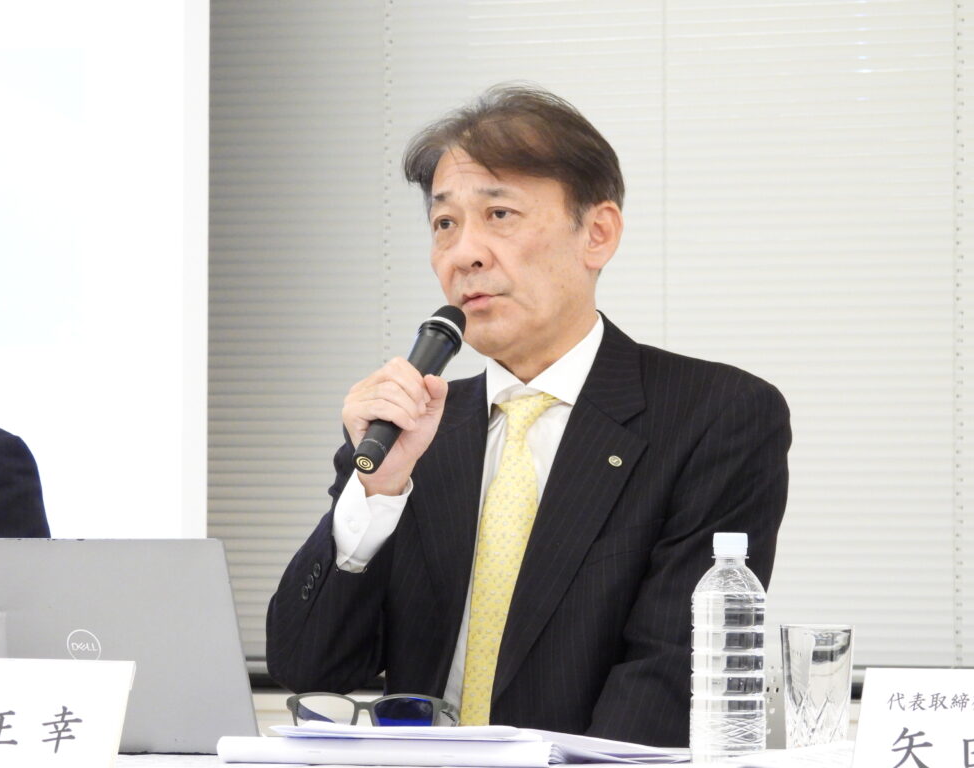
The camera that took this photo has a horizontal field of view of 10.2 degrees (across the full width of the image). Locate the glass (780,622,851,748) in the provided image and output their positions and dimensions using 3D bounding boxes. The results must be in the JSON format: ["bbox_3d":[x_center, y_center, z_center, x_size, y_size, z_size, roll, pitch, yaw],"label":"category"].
[{"bbox_3d":[0.296,0.275,4.910,0.066,0.116,0.066,0,1,0],"label":"glass"}]

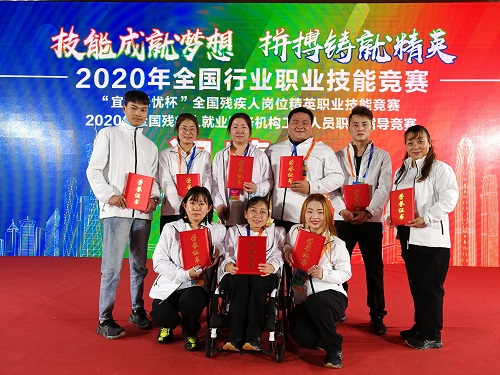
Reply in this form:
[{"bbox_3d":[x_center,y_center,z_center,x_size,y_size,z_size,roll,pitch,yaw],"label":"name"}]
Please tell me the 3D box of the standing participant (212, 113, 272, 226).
[{"bbox_3d":[-0.060,0.247,3.080,0.480,1.680,0.370,1,-1,2],"label":"standing participant"}]

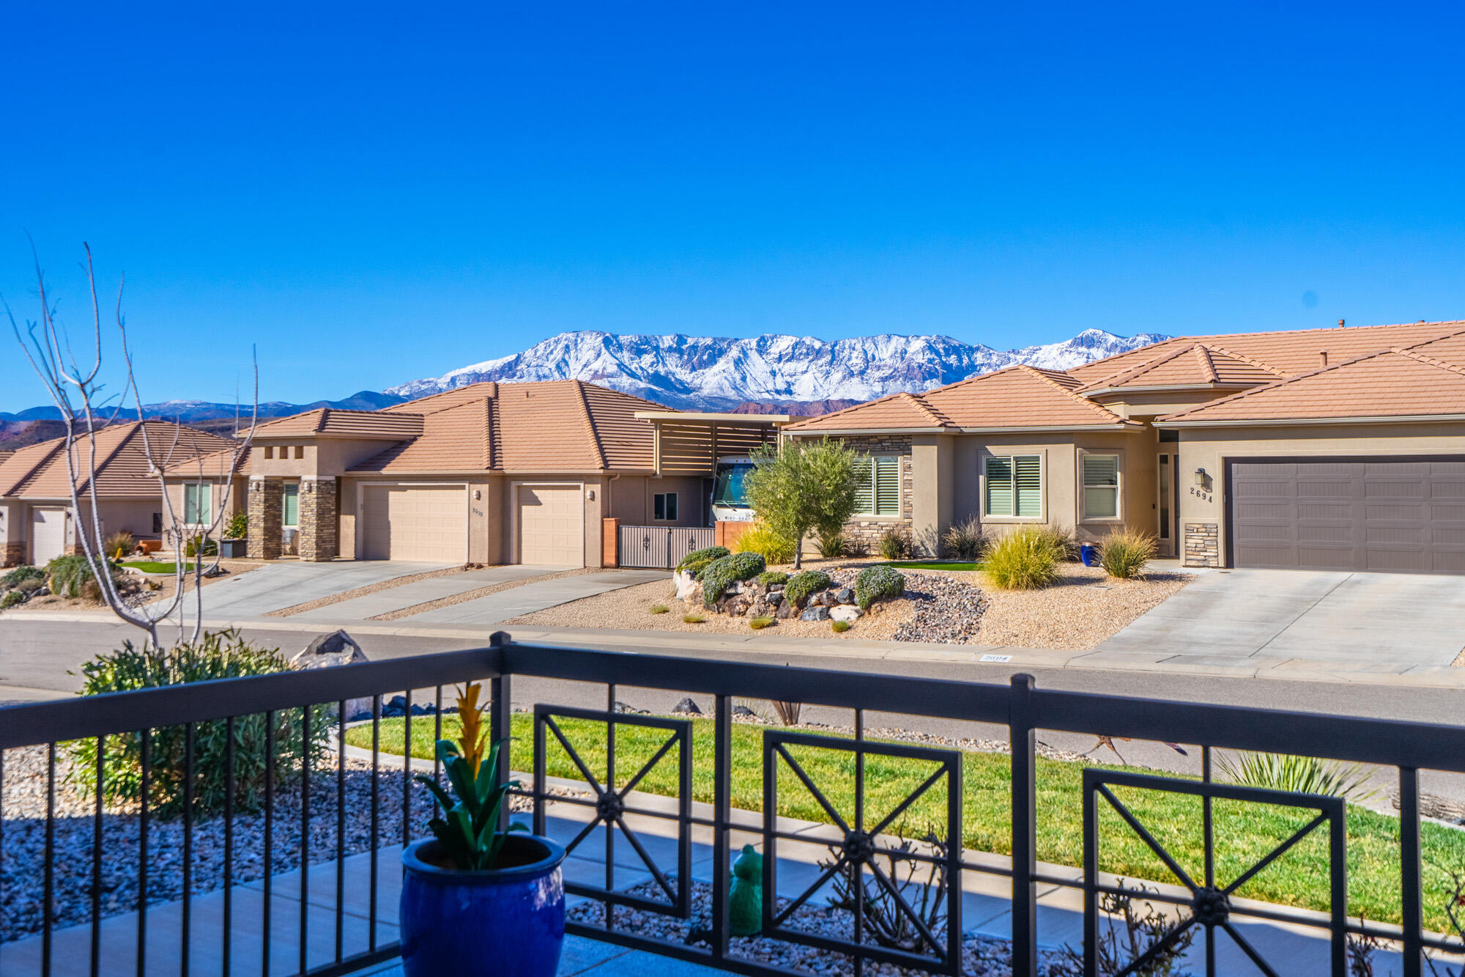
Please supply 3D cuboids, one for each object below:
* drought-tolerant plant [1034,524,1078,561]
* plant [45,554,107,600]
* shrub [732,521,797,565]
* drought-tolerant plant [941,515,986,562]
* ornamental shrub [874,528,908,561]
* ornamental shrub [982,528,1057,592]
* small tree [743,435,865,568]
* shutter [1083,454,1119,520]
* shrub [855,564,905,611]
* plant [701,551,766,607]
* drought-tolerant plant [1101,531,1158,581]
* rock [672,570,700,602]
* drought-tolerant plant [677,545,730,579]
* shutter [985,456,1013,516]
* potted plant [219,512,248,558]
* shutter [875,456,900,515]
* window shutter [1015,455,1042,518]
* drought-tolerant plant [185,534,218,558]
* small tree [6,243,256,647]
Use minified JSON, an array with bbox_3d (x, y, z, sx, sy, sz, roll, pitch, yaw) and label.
[{"bbox_3d":[7.466,1.260,33.000,1.060,0.880,1.000,0,0,13],"label":"drought-tolerant plant"},{"bbox_3d":[-19.588,2.631,42.500,1.780,1.350,1.600,0,0,-25],"label":"plant"},{"bbox_3d":[0.729,1.260,33.000,1.460,1.020,1.400,0,0,1],"label":"shrub"},{"bbox_3d":[5.536,1.192,34.100,1.050,1.100,1.020,0,0,9],"label":"drought-tolerant plant"},{"bbox_3d":[3.870,1.355,34.400,0.790,0.770,0.750,0,0,6],"label":"ornamental shrub"},{"bbox_3d":[6.400,1.550,31.600,1.680,1.400,1.600,0,-1,36],"label":"ornamental shrub"},{"bbox_3d":[1.680,0.342,34.000,2.900,3.150,2.800,0,0,0],"label":"small tree"},{"bbox_3d":[8.914,-0.042,34.500,0.930,1.570,0.090,0,0,-9],"label":"shutter"},{"bbox_3d":[2.975,1.996,28.700,1.030,0.930,1.000,0,0,6],"label":"shrub"},{"bbox_3d":[0.024,1.893,29.800,1.350,1.120,1.250,0,0,0],"label":"plant"},{"bbox_3d":[8.704,1.459,31.300,1.280,1.100,1.220,0,-1,36],"label":"drought-tolerant plant"},{"bbox_3d":[-1.129,2.371,34.700,0.680,0.800,0.650,0,-1,36],"label":"rock"},{"bbox_3d":[-0.709,1.816,35.300,1.330,0.800,1.250,0,-1,36],"label":"drought-tolerant plant"},{"bbox_3d":[6.666,-0.057,35.600,0.770,1.480,0.080,0,-1,36],"label":"shutter"},{"bbox_3d":[-16.955,1.579,48.500,0.740,1.580,0.740,0,0,34],"label":"potted plant"},{"bbox_3d":[3.964,-0.073,36.400,0.740,1.490,0.080,0,-1,36],"label":"shutter"},{"bbox_3d":[7.119,-0.041,34.200,0.660,1.490,0.060,0,0,34],"label":"window shutter"},{"bbox_3d":[-18.943,2.022,50.800,1.180,0.880,1.150,0,-1,36],"label":"drought-tolerant plant"},{"bbox_3d":[-4.012,0.100,9.500,1.650,3.500,1.600,0,0,0],"label":"small tree"}]

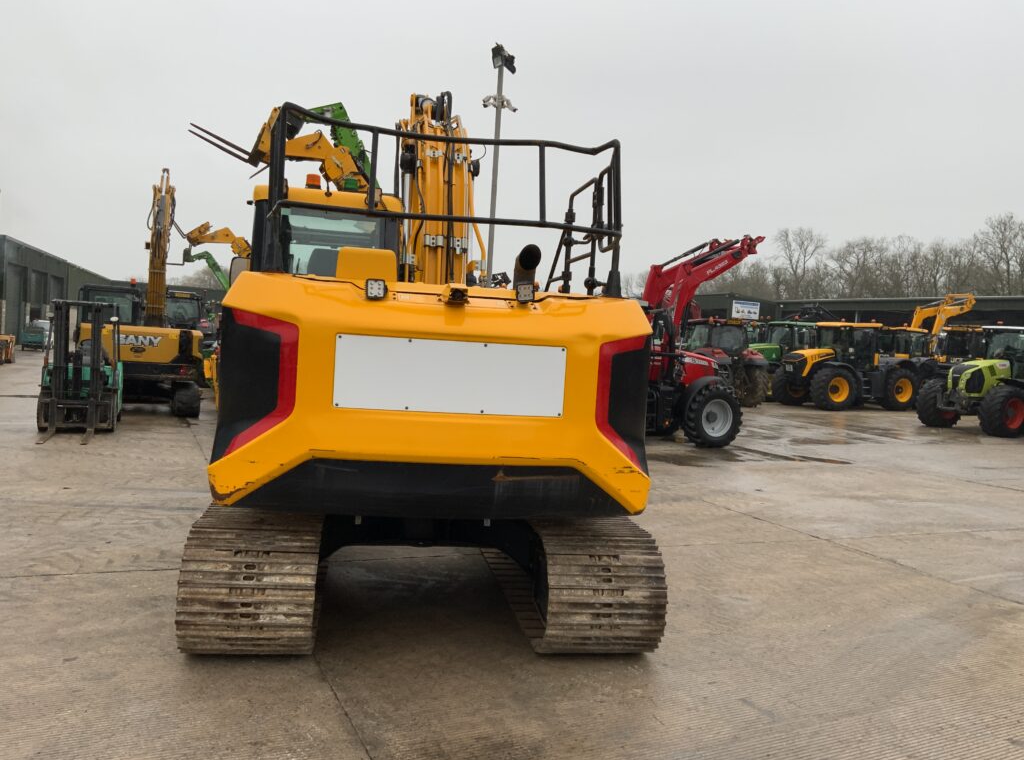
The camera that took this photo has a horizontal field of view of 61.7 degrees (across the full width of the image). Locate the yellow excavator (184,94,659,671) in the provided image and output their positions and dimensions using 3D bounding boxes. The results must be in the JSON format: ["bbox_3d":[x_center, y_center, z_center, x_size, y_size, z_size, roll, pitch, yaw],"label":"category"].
[{"bbox_3d":[-0.834,-0.783,7.551,2.690,4.450,6.500,3,2,-10],"label":"yellow excavator"}]

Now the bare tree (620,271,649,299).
[{"bbox_3d":[12.980,-6.317,89.797,4.500,10.500,4.500,3,2,0],"label":"bare tree"}]

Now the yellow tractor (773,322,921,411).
[{"bbox_3d":[12.880,-0.413,32.688,4.900,3.150,2.550,2,2,-22],"label":"yellow tractor"}]

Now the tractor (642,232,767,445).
[{"bbox_3d":[2.637,-0.952,17.704,5.200,4.350,2.400,2,2,-18],"label":"tractor"}]

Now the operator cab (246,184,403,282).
[{"bbox_3d":[-1.416,-0.438,6.562,1.000,1.740,1.750,3,2,-10],"label":"operator cab"}]

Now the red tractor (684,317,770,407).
[{"bbox_3d":[7.524,-0.668,32.233,2.500,3.150,4.800,2,2,-20],"label":"red tractor"}]

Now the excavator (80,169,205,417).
[{"bbox_3d":[-8.111,-2.409,19.806,2.500,6.000,6.300,2,2,-16],"label":"excavator"}]

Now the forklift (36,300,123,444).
[{"bbox_3d":[-7.294,-0.240,14.468,1.230,2.170,3.800,2,2,-21],"label":"forklift"}]

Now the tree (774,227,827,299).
[{"bbox_3d":[25.590,-6.590,74.750,5.000,13.500,5.000,3,2,0],"label":"tree"}]

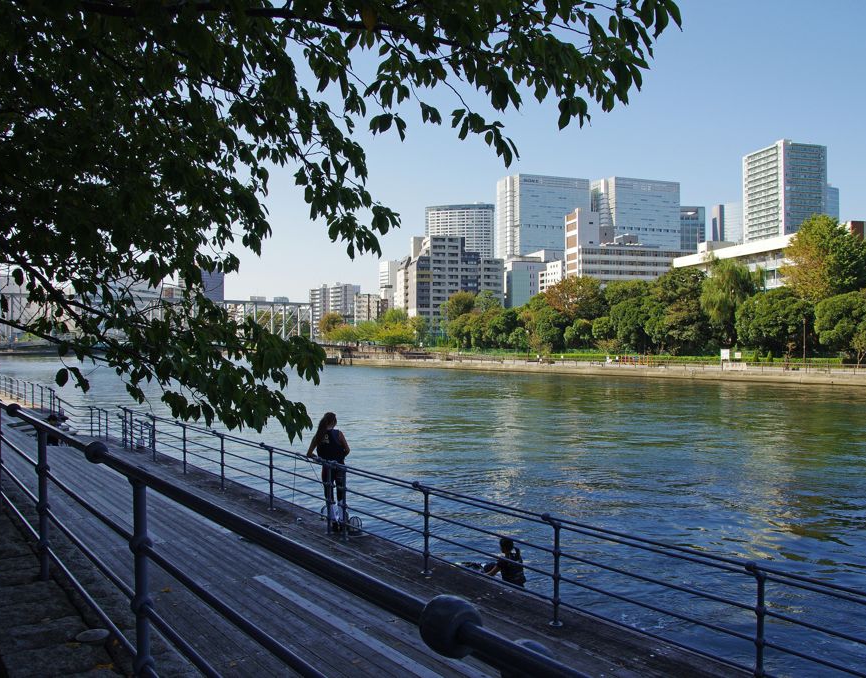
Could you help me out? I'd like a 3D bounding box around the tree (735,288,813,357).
[{"bbox_3d":[42.800,-1.900,89.000,9.800,8.900,8.800,0,0,26],"label":"tree"}]

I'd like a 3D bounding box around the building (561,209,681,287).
[{"bbox_3d":[63.400,-18.500,231.000,39.000,43.500,16.000,0,0,-13],"label":"building"}]

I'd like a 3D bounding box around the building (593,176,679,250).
[{"bbox_3d":[172.500,-62.430,608.600,64.000,139.000,40.000,0,-1,-19],"label":"building"}]

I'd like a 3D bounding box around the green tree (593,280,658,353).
[{"bbox_3d":[27.700,-2.950,102.000,9.200,10.700,8.500,0,0,15],"label":"green tree"}]

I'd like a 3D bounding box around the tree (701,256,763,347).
[{"bbox_3d":[38.830,-4.019,92.000,7.590,13.350,7.590,0,0,23],"label":"tree"}]

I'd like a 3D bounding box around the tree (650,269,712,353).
[{"bbox_3d":[34.750,-3.760,100.040,8.400,12.350,8.000,0,-1,19],"label":"tree"}]

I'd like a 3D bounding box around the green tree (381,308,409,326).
[{"bbox_3d":[-8.880,-2.240,168.030,7.000,9.960,6.800,0,-1,-3],"label":"green tree"}]

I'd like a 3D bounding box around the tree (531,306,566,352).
[{"bbox_3d":[19.044,-1.195,117.000,5.550,8.330,5.550,0,0,9],"label":"tree"}]

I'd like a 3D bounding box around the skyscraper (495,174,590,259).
[{"bbox_3d":[96.100,-68.000,624.000,66.000,140.000,46.000,0,0,-18],"label":"skyscraper"}]

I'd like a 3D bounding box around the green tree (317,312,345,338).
[{"bbox_3d":[-22.900,-2.300,160.000,6.300,7.400,6.000,0,0,-8],"label":"green tree"}]

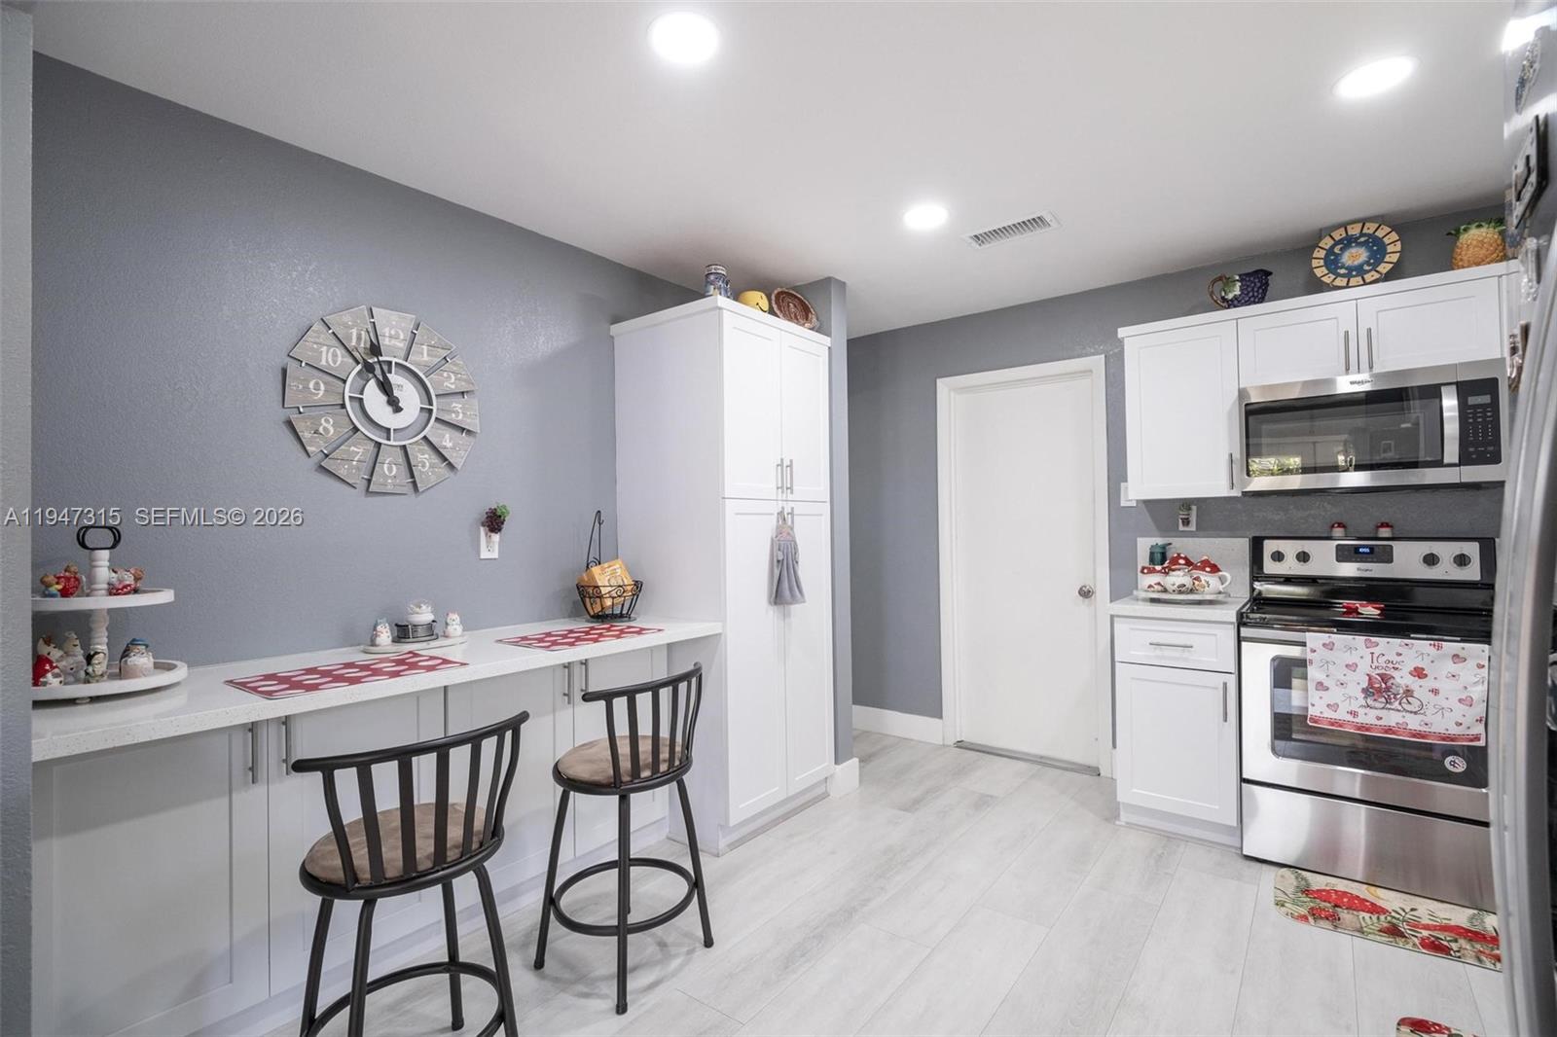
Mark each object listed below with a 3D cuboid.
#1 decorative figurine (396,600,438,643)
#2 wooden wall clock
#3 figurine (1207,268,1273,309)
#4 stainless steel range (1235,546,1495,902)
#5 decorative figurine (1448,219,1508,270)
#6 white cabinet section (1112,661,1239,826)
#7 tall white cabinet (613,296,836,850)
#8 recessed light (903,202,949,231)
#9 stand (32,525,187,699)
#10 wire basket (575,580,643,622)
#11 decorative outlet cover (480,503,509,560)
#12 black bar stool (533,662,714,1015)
[{"bbox_3d":[-1.206,0.334,2.301,0.100,0.132,0.105,-1,-1,38],"label":"decorative figurine"},{"bbox_3d":[-1.285,-0.387,2.296,0.040,0.605,0.605,-1,-1,38],"label":"wooden wall clock"},{"bbox_3d":[1.967,-0.955,2.947,0.235,0.195,0.130,-1,-1,38],"label":"figurine"},{"bbox_3d":[2.205,0.679,2.573,0.757,1.200,0.665,-1,-1,38],"label":"stainless steel range"},{"bbox_3d":[2.534,-0.973,2.499,0.160,0.205,0.150,-1,-1,38],"label":"decorative figurine"},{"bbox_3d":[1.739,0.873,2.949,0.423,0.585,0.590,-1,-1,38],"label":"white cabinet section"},{"bbox_3d":[-0.229,0.239,3.118,0.657,2.155,0.765,-1,-1,38],"label":"tall white cabinet"},{"bbox_3d":[0.566,-1.157,2.655,0.185,0.020,0.185,-1,-1,0],"label":"recessed light"},{"bbox_3d":[-1.593,0.216,1.623,0.315,0.390,0.315,-1,-1,38],"label":"stand"},{"bbox_3d":[-0.690,0.336,2.842,0.260,0.156,0.260,-1,-1,0],"label":"wire basket"},{"bbox_3d":[-1.053,0.050,2.572,0.050,0.200,0.100,-1,-1,38],"label":"decorative outlet cover"},{"bbox_3d":[-0.460,0.879,2.062,0.415,0.855,0.480,-1,-1,38],"label":"black bar stool"}]

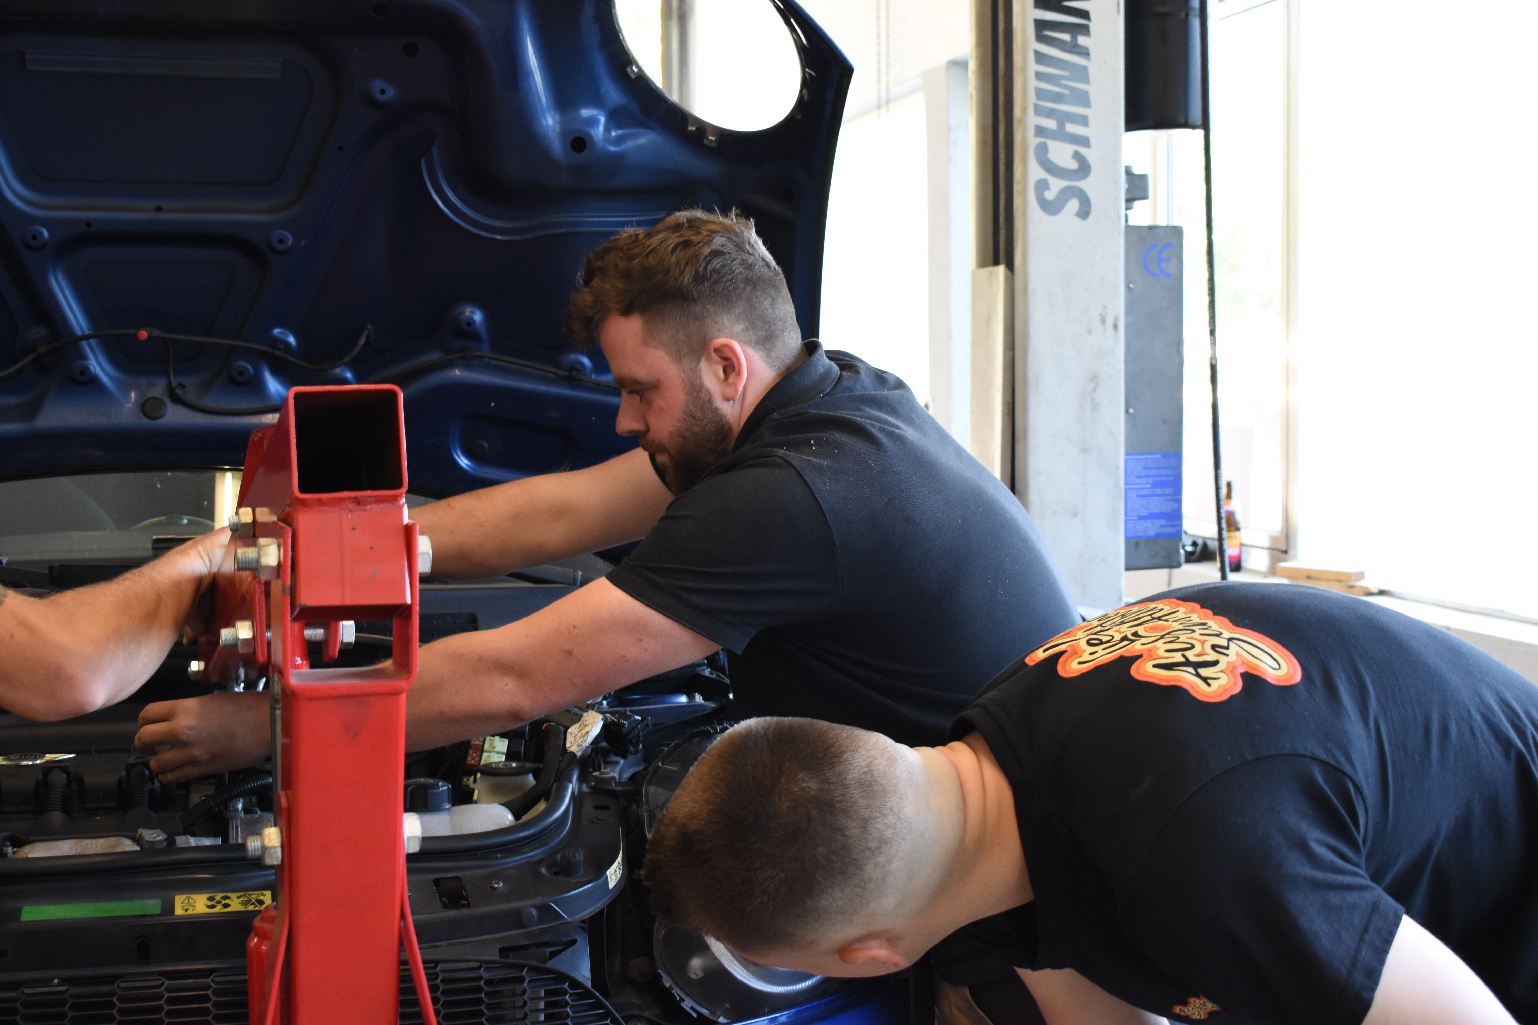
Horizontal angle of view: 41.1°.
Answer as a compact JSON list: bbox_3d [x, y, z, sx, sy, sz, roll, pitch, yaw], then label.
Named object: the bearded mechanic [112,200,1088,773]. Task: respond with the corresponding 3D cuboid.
[{"bbox_3d":[-0.060,0.445,2.060,1.030,1.460,0.560,1,2,17],"label":"bearded mechanic"}]

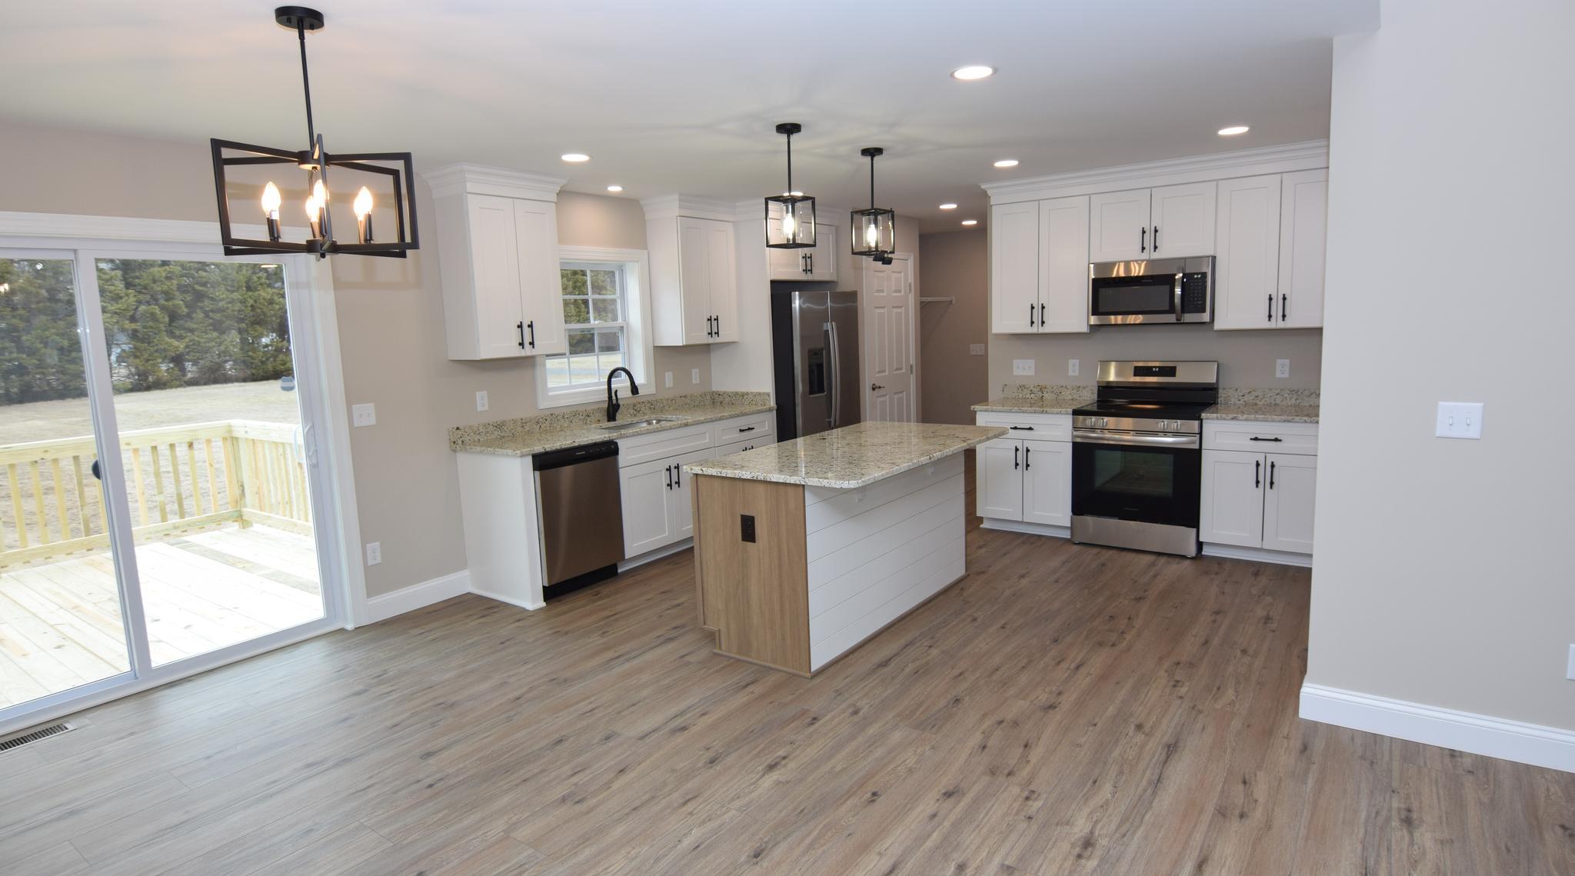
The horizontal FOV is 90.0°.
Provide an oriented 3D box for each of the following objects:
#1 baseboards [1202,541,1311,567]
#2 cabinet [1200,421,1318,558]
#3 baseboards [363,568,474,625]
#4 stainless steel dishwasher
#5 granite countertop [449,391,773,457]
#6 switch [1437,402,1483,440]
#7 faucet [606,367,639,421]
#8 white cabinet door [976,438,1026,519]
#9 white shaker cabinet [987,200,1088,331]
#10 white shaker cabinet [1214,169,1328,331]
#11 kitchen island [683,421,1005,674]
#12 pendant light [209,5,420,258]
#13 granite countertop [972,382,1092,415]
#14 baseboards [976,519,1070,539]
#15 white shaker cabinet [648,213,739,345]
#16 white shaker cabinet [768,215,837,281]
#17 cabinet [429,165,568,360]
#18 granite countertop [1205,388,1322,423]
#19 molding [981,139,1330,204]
[{"bbox_3d":[2.883,0.707,4.788,0.664,0.114,0.035,4,11,36],"label":"baseboards"},{"bbox_3d":[2.996,0.243,4.898,0.664,0.769,0.615,4,11,36],"label":"cabinet"},{"bbox_3d":[-2.111,0.907,4.521,0.017,0.139,0.613,4,10,36],"label":"baseboards"},{"bbox_3d":[-1.443,0.467,4.829,0.610,0.868,0.595,4,10,36],"label":"stainless steel dishwasher"},{"bbox_3d":[-1.033,-0.137,5.377,0.655,0.133,2.314,4,11,36],"label":"granite countertop"},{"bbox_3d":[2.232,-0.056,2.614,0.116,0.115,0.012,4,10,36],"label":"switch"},{"bbox_3d":[-1.134,-0.302,5.401,0.275,0.380,0.090,4,10,36],"label":"faucet"},{"bbox_3d":[1.506,0.290,5.571,0.334,0.580,0.027,4,10,37],"label":"white cabinet door"},{"bbox_3d":[1.863,-1.217,5.658,0.684,0.906,0.325,4,11,36],"label":"white shaker cabinet"},{"bbox_3d":[3.026,-1.133,4.814,0.678,0.906,0.325,4,11,36],"label":"white shaker cabinet"},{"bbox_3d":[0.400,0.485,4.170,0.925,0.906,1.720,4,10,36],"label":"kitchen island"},{"bbox_3d":[-1.343,-0.845,2.221,0.500,0.665,0.540,-7,10,-31],"label":"pendant light"},{"bbox_3d":[1.784,-0.279,5.643,0.702,0.132,0.654,4,10,36],"label":"granite countertop"},{"bbox_3d":[1.702,0.624,5.609,0.678,0.100,0.020,4,10,36],"label":"baseboards"},{"bbox_3d":[-0.702,-1.164,5.968,0.324,0.915,0.620,4,10,36],"label":"white shaker cabinet"},{"bbox_3d":[-0.128,-1.507,6.482,0.664,0.455,0.940,4,11,36],"label":"white shaker cabinet"},{"bbox_3d":[-1.657,-1.002,4.641,0.394,1.045,0.690,4,10,36],"label":"cabinet"},{"bbox_3d":[2.966,-0.200,4.816,0.667,0.133,0.655,4,11,36],"label":"granite countertop"},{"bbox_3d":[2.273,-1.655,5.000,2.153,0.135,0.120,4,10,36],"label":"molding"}]

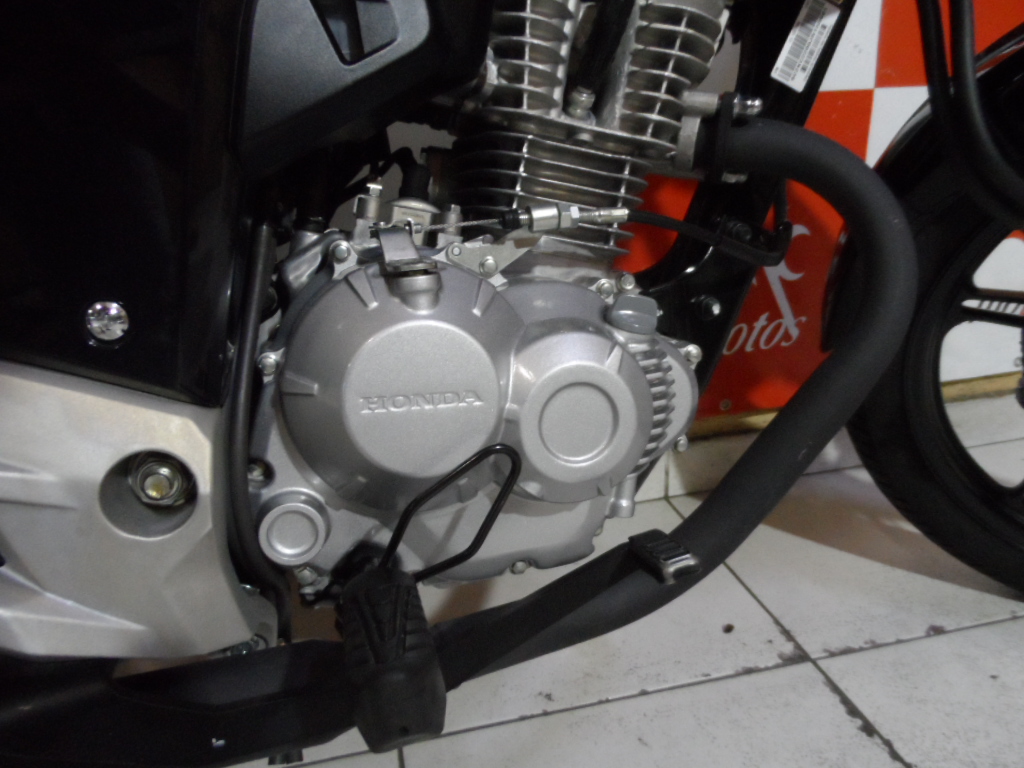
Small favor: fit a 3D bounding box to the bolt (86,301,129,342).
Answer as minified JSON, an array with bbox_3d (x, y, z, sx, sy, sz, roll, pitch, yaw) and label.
[{"bbox_3d":[-0.205,-0.032,0.360,0.020,0.020,0.008,-7,9,-9],"label":"bolt"}]

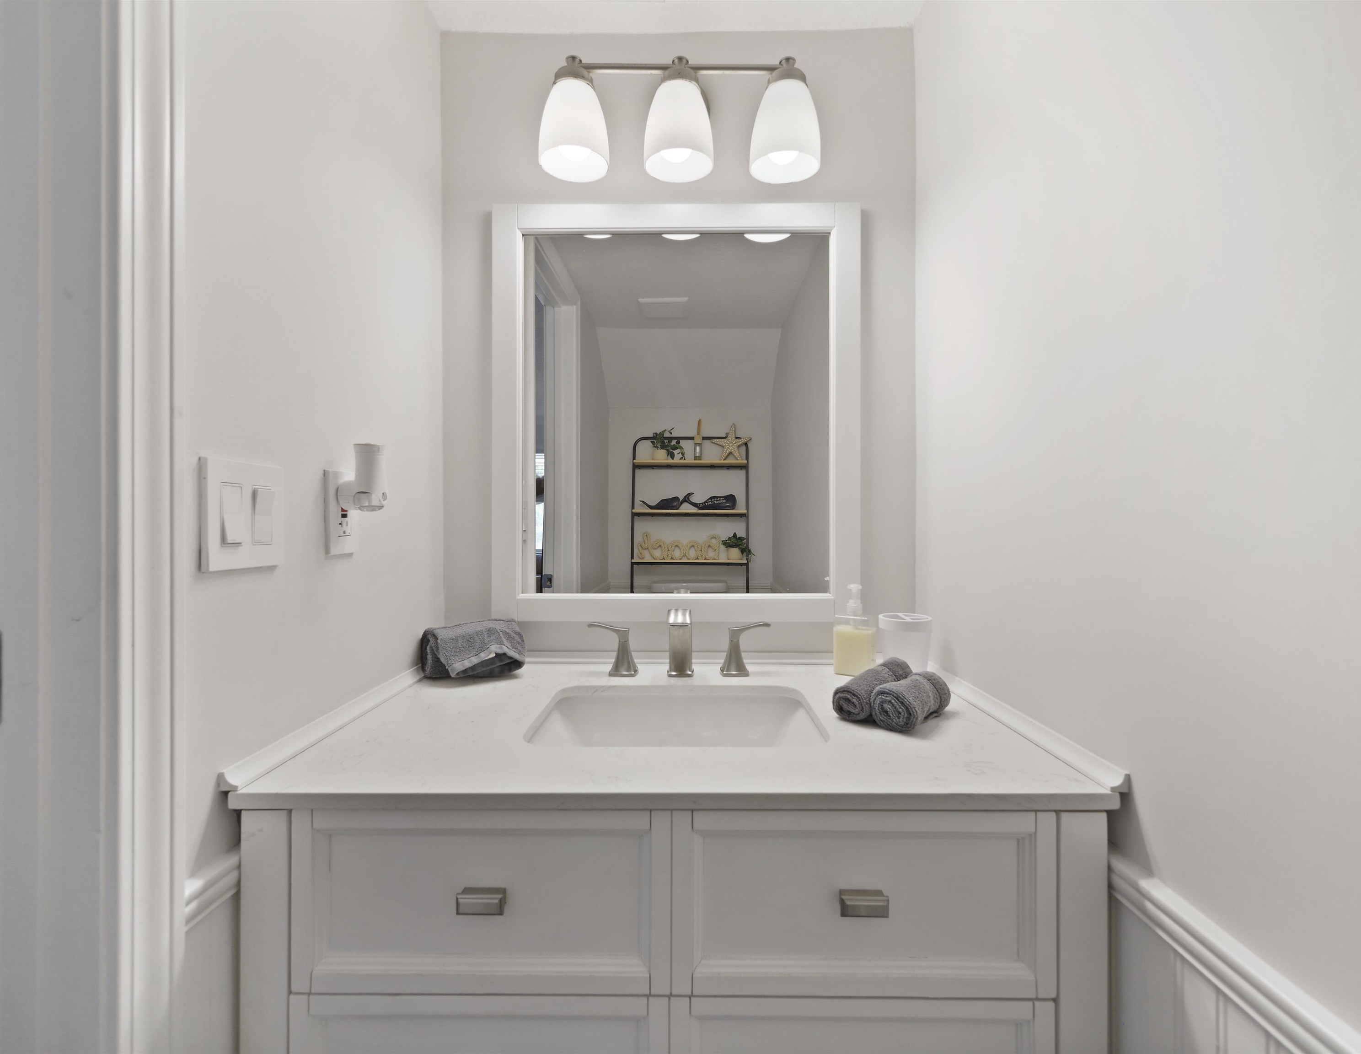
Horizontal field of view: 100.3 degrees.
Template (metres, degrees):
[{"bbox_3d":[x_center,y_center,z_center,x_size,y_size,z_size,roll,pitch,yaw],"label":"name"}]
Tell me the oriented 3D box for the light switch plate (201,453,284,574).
[{"bbox_3d":[-0.484,-0.013,0.633,0.011,0.117,0.113,0,0,0],"label":"light switch plate"}]

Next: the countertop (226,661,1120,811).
[{"bbox_3d":[-0.006,0.287,0.880,0.940,0.020,0.565,0,0,0],"label":"countertop"}]

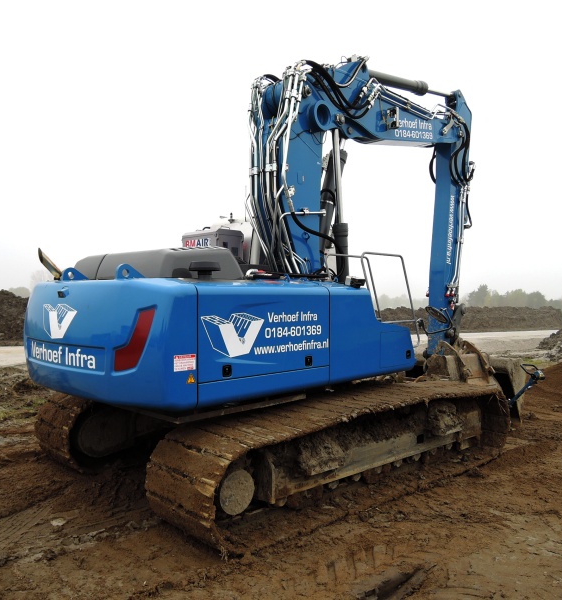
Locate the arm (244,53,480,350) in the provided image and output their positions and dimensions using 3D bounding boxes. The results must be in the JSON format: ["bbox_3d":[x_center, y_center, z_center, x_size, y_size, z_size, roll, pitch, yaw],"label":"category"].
[{"bbox_3d":[1.540,-1.420,8.450,0.880,4.700,5.050,0,0,44],"label":"arm"}]

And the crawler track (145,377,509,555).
[{"bbox_3d":[0.914,1.535,6.000,4.700,0.970,0.950,0,0,-43],"label":"crawler track"}]

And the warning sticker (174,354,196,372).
[{"bbox_3d":[-0.713,0.474,4.140,0.190,0.120,0.010,0,0,-42],"label":"warning sticker"}]

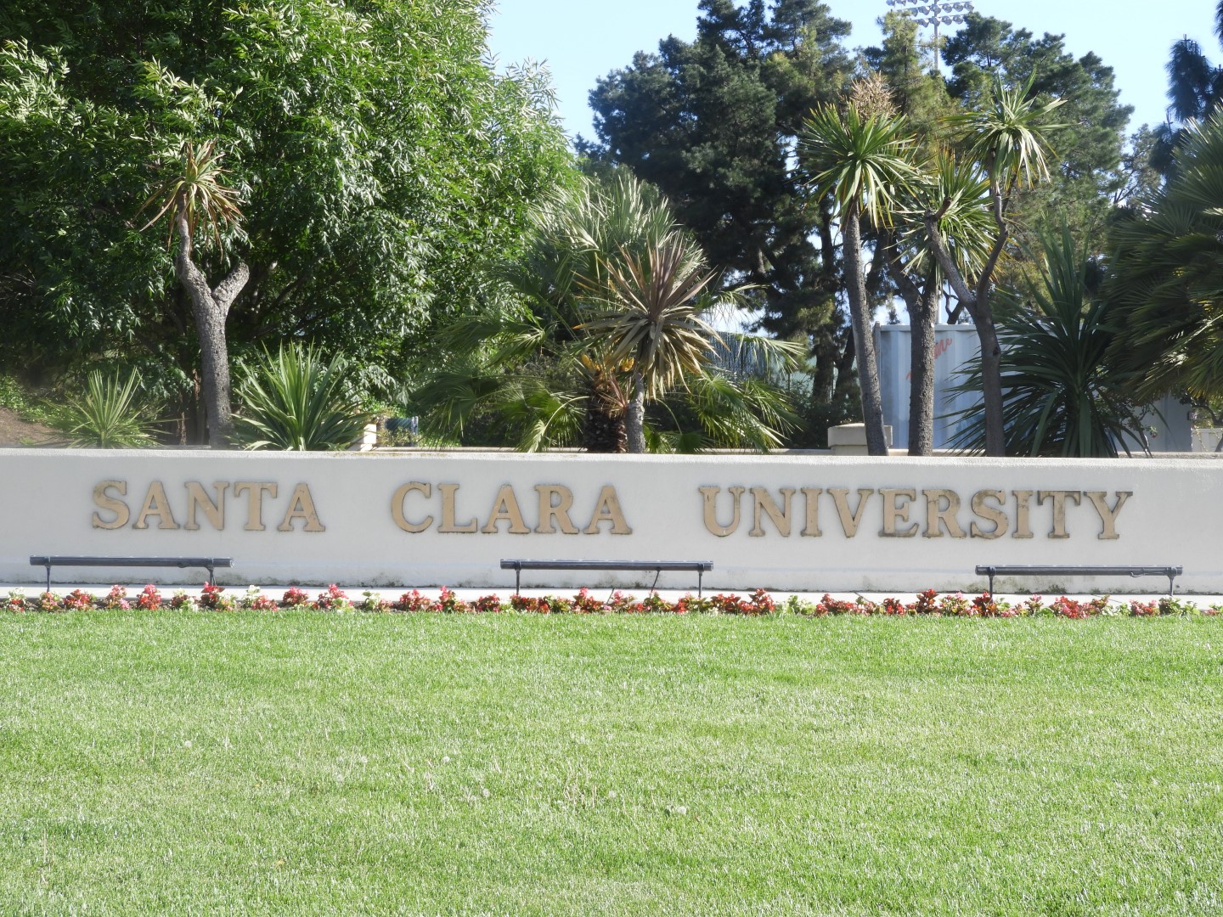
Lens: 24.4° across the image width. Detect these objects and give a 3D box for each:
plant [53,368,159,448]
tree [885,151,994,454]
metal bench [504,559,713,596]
[{"bbox_3d":[-6.217,-0.535,34.800,1.388,1.153,1.350,0,1,0],"label":"plant"},{"bbox_3d":[4.047,-1.841,34.800,1.447,3.929,1.400,0,1,0],"label":"tree"},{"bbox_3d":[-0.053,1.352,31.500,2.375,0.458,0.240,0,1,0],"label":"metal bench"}]

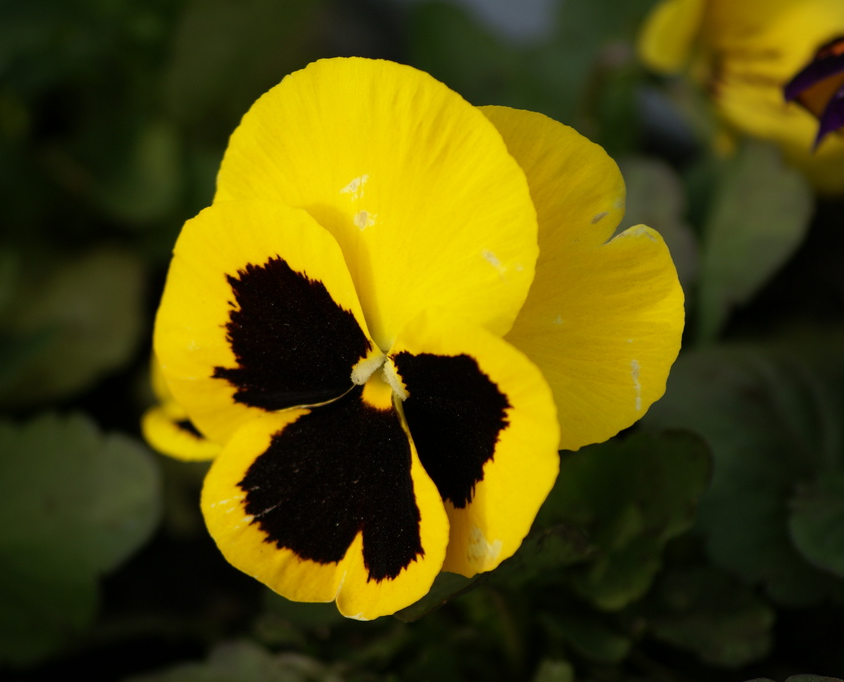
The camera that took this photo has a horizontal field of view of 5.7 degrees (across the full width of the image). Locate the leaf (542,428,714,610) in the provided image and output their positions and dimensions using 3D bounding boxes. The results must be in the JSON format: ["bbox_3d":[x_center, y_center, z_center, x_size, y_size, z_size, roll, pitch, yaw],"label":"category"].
[{"bbox_3d":[0.026,0.023,1.120,0.022,0.024,0.011,10,-12,-3],"label":"leaf"}]

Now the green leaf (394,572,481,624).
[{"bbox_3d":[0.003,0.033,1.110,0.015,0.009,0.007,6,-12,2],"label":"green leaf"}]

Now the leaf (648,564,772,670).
[{"bbox_3d":[0.037,0.035,1.085,0.017,0.008,0.012,0,35,0],"label":"leaf"}]

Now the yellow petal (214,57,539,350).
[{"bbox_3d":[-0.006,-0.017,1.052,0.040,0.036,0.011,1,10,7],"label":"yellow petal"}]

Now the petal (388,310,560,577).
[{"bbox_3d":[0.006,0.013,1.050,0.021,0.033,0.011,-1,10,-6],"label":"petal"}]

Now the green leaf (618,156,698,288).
[{"bbox_3d":[0.031,-0.015,1.145,0.013,0.020,0.007,5,-9,7],"label":"green leaf"}]

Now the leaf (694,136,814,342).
[{"bbox_3d":[0.045,-0.013,1.145,0.013,0.027,0.008,15,-6,-3],"label":"leaf"}]

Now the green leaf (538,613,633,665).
[{"bbox_3d":[0.021,0.038,1.080,0.012,0.004,0.007,0,35,0],"label":"green leaf"}]

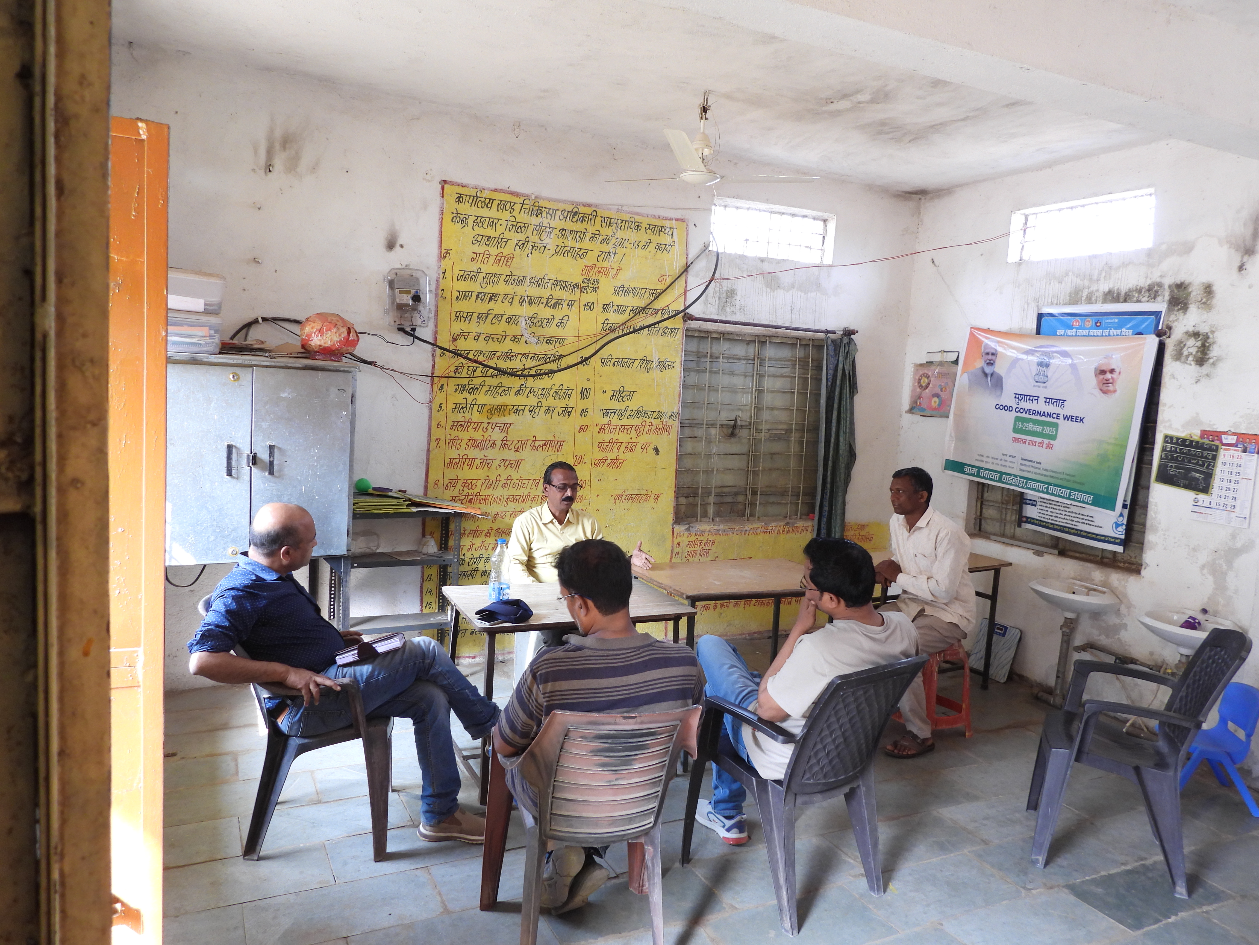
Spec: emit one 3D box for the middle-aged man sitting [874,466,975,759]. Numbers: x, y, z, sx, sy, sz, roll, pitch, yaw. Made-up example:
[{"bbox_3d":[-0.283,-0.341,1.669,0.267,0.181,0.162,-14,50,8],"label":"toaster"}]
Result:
[{"bbox_3d":[1.510,0.672,4.560,0.650,1.340,0.550,0,7,-30],"label":"middle-aged man sitting"}]

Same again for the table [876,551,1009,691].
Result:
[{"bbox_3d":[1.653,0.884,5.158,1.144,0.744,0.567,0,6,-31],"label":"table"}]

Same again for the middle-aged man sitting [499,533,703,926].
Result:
[{"bbox_3d":[-0.130,0.798,2.740,0.600,1.250,0.740,2,6,-12],"label":"middle-aged man sitting"}]

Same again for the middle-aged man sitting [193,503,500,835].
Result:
[{"bbox_3d":[-1.030,0.726,3.250,1.080,1.180,0.620,2,6,-15],"label":"middle-aged man sitting"}]

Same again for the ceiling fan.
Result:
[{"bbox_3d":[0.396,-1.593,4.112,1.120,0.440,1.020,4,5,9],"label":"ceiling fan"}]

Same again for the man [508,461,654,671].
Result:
[{"bbox_3d":[-0.265,0.599,4.249,0.688,1.255,0.708,1,6,-21],"label":"man"}]

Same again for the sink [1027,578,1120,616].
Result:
[{"bbox_3d":[2.580,0.750,5.060,0.370,0.180,0.460,1,6,-23],"label":"sink"}]

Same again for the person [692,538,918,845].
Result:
[{"bbox_3d":[0.575,0.809,3.170,0.600,1.230,0.800,-1,7,-39],"label":"person"}]

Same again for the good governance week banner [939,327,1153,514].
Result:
[{"bbox_3d":[2.530,-0.379,5.410,0.050,0.990,1.380,7,7,-24],"label":"good governance week banner"}]

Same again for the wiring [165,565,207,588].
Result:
[{"bbox_3d":[-2.244,0.520,4.420,0.210,0.130,0.050,1,6,-26],"label":"wiring"}]

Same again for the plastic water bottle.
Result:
[{"bbox_3d":[-0.548,0.413,3.710,0.081,0.257,0.081,1,6,-26],"label":"plastic water bottle"}]

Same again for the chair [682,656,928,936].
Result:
[{"bbox_3d":[0.580,0.969,2.916,0.567,0.864,0.609,-1,7,-36],"label":"chair"}]

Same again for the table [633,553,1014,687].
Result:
[{"bbox_3d":[1.182,0.909,4.953,2.480,0.750,0.800,1,6,-26],"label":"table"}]

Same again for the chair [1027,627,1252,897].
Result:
[{"bbox_3d":[1.851,0.991,3.239,0.580,0.907,0.567,6,6,25],"label":"chair"}]

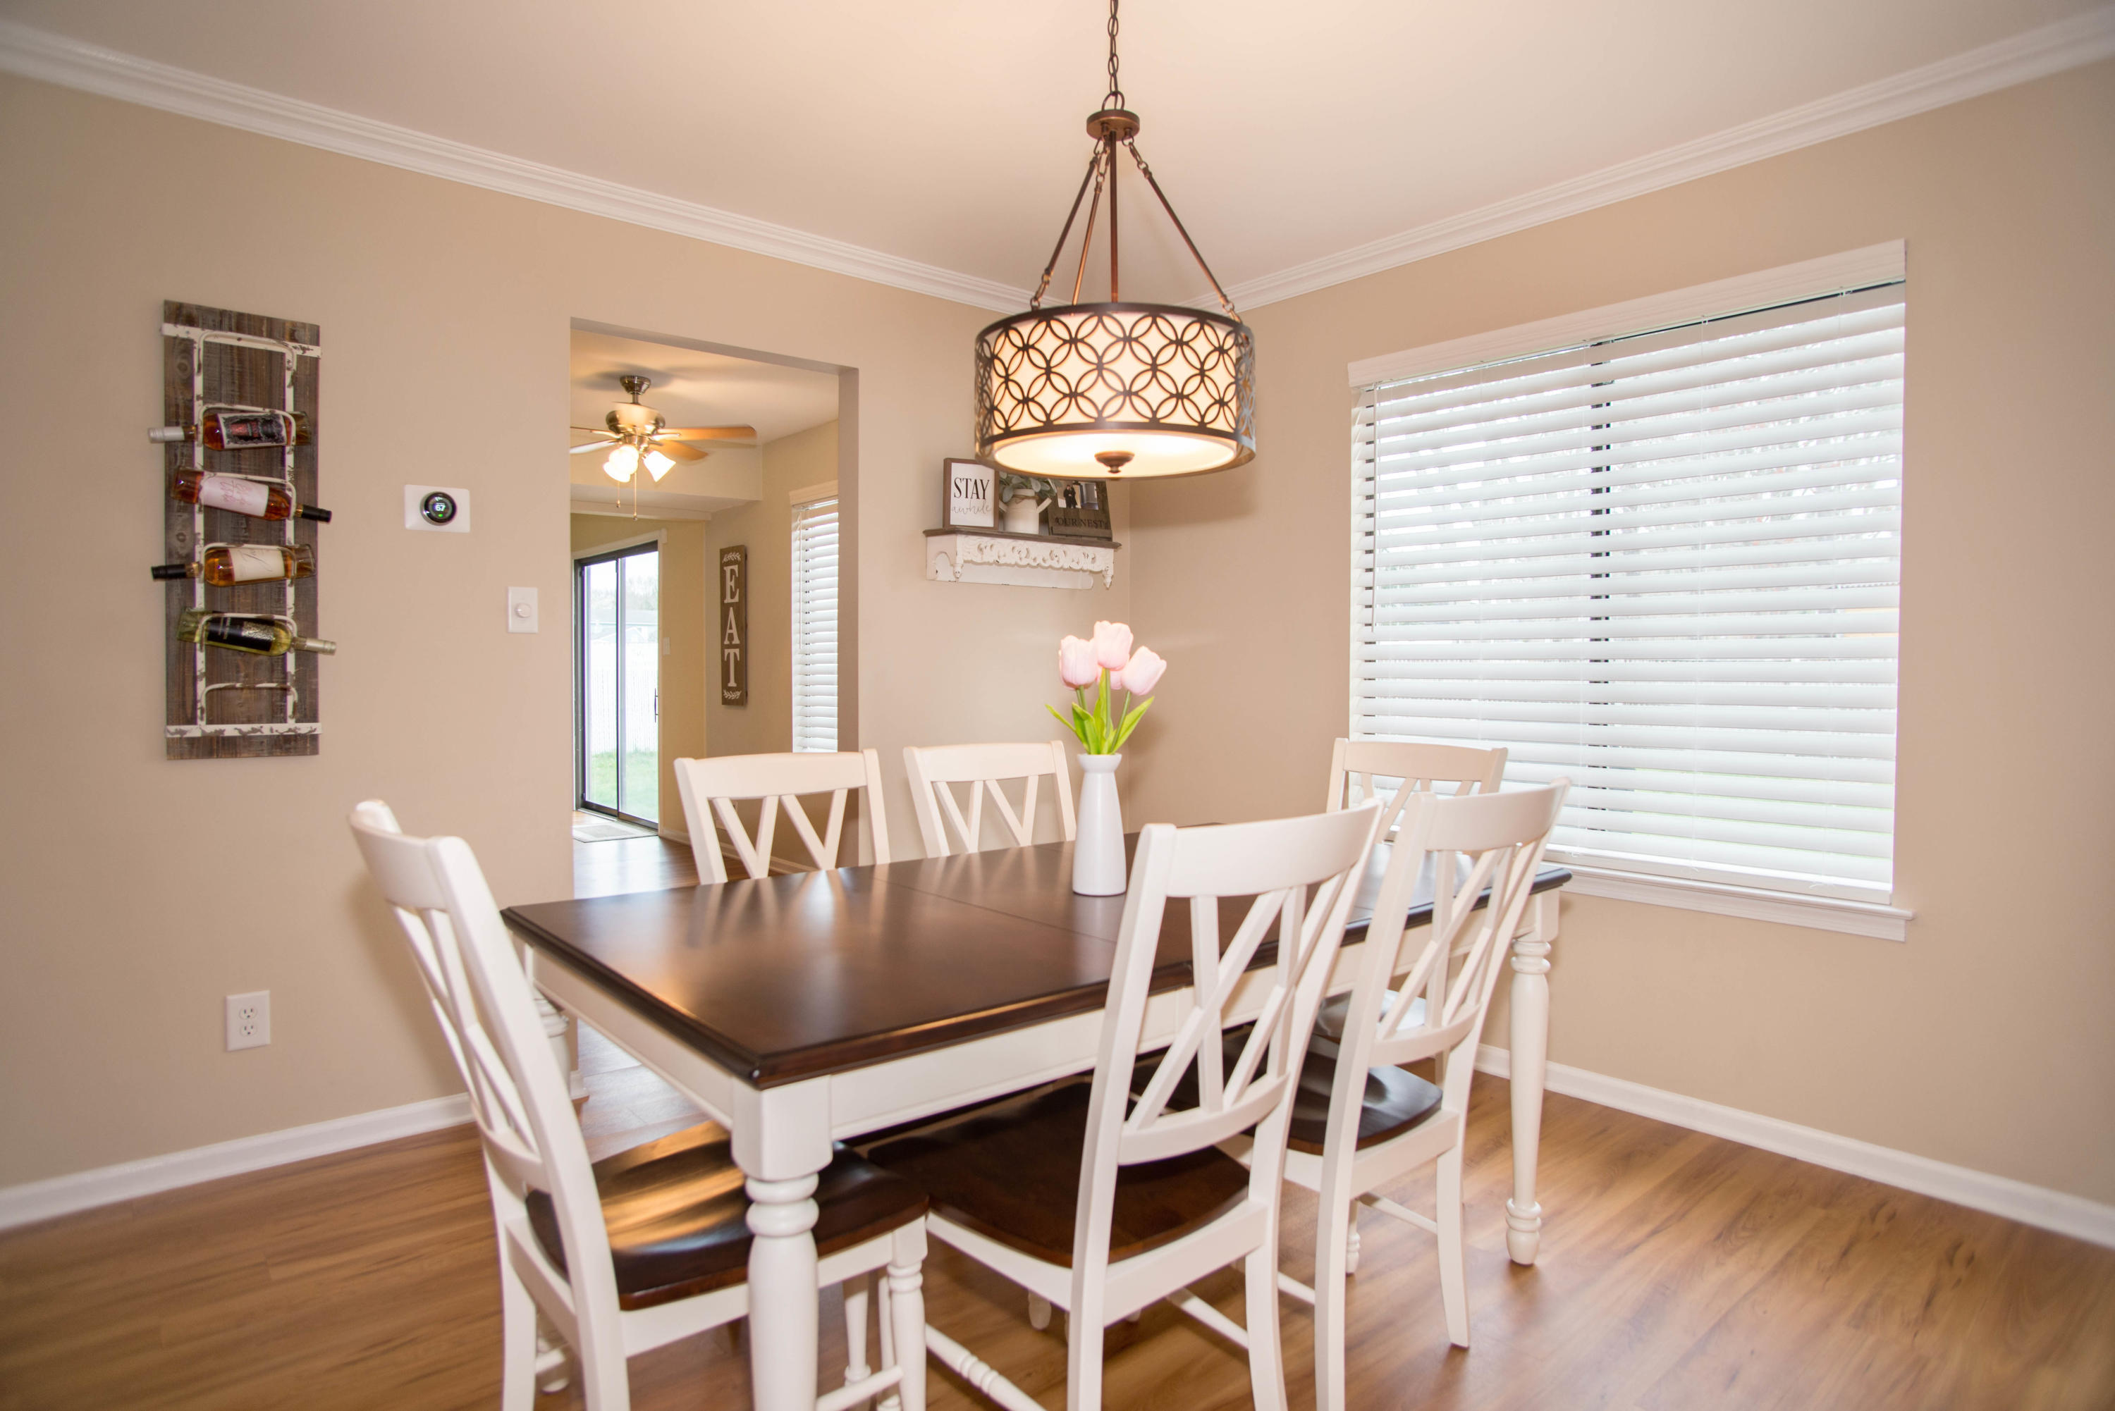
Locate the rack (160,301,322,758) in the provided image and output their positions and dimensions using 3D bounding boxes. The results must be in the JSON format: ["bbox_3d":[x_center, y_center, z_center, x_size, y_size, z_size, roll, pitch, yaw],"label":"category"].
[{"bbox_3d":[-1.802,-0.377,2.613,0.285,0.980,0.100,-1,2,-40],"label":"rack"}]

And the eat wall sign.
[{"bbox_3d":[-1.906,-0.465,6.955,0.035,0.930,0.315,-2,3,-40],"label":"eat wall sign"}]

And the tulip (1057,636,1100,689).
[{"bbox_3d":[0.039,-0.079,2.120,0.072,0.092,0.072,0,2,0],"label":"tulip"}]

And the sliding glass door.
[{"bbox_3d":[-3.352,-0.143,8.879,0.110,2.030,1.800,-1,2,-40],"label":"sliding glass door"}]

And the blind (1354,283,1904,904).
[{"bbox_3d":[1.402,-0.268,3.151,0.070,1.390,1.440,-2,3,-40],"label":"blind"}]

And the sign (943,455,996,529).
[{"bbox_3d":[-0.278,-0.678,3.833,0.205,0.225,0.030,-2,3,-40],"label":"sign"}]

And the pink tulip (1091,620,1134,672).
[{"bbox_3d":[0.102,-0.106,2.110,0.066,0.088,0.066,-1,2,-40],"label":"pink tulip"}]

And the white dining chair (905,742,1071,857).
[{"bbox_3d":[-0.015,0.586,2.591,0.470,0.970,0.570,-1,2,-37],"label":"white dining chair"}]

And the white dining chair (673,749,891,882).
[{"bbox_3d":[-0.403,0.602,2.287,0.475,0.975,0.570,-1,2,-40],"label":"white dining chair"}]

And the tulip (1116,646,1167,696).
[{"bbox_3d":[0.152,-0.063,2.120,0.072,0.088,0.072,20,0,0],"label":"tulip"}]

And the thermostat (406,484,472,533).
[{"bbox_3d":[-1.517,-0.485,2.891,0.146,0.107,0.032,-1,2,-40],"label":"thermostat"}]

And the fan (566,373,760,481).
[{"bbox_3d":[-1.854,-1.212,5.185,1.080,0.460,1.080,-2,3,-40],"label":"fan"}]

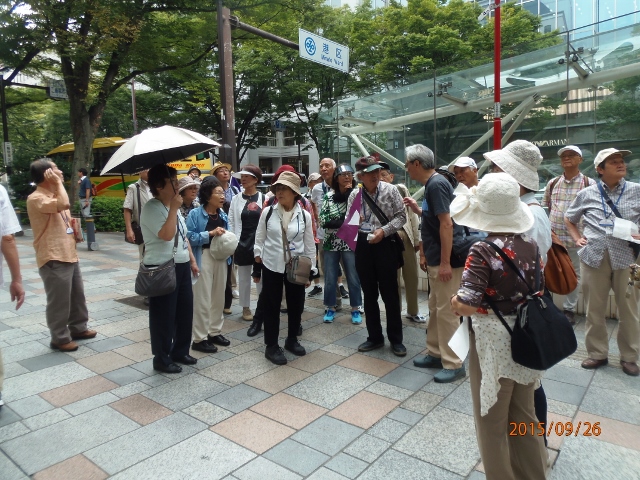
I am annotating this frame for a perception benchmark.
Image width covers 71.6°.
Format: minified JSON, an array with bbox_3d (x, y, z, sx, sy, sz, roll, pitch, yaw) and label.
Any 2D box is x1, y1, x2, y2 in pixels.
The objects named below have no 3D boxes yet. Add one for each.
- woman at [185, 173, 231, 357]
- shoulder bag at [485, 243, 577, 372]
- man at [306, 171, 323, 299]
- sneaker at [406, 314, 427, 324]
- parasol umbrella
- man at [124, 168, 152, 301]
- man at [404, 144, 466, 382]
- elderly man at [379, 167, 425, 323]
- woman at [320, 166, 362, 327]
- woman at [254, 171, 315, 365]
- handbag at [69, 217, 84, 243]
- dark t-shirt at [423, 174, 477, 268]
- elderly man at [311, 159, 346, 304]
[{"bbox_3d":[-0.990,0.196,3.898,0.360,1.510,0.440,4,7,41],"label":"woman"},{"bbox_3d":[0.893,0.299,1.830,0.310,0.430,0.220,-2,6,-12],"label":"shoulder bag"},{"bbox_3d":[0.048,-0.044,5.723,0.500,1.610,0.340,-1,6,-6],"label":"man"},{"bbox_3d":[1.005,0.823,4.620,0.270,0.110,0.100,3,7,37],"label":"sneaker"},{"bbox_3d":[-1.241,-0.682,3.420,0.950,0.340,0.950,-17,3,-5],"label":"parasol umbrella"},{"bbox_3d":[-2.144,-0.059,5.420,0.500,1.660,0.340,-3,6,-18],"label":"man"},{"bbox_3d":[0.843,0.157,3.260,0.440,1.660,0.490,-1,6,-3],"label":"man"},{"bbox_3d":[0.881,0.015,4.720,0.520,1.660,0.360,-1,6,-6],"label":"elderly man"},{"bbox_3d":[0.212,0.020,4.580,0.500,1.620,0.360,-1,6,-5],"label":"woman"},{"bbox_3d":[-0.294,0.220,3.680,0.510,1.560,0.340,-2,6,-9],"label":"woman"},{"bbox_3d":[-2.319,-0.090,4.200,0.250,0.280,0.130,-3,6,-20],"label":"handbag"},{"bbox_3d":[0.904,-0.134,3.220,0.360,0.680,0.470,-1,6,-3],"label":"dark t-shirt"},{"bbox_3d":[0.140,-0.067,5.317,0.500,1.730,0.340,0,6,11],"label":"elderly man"}]

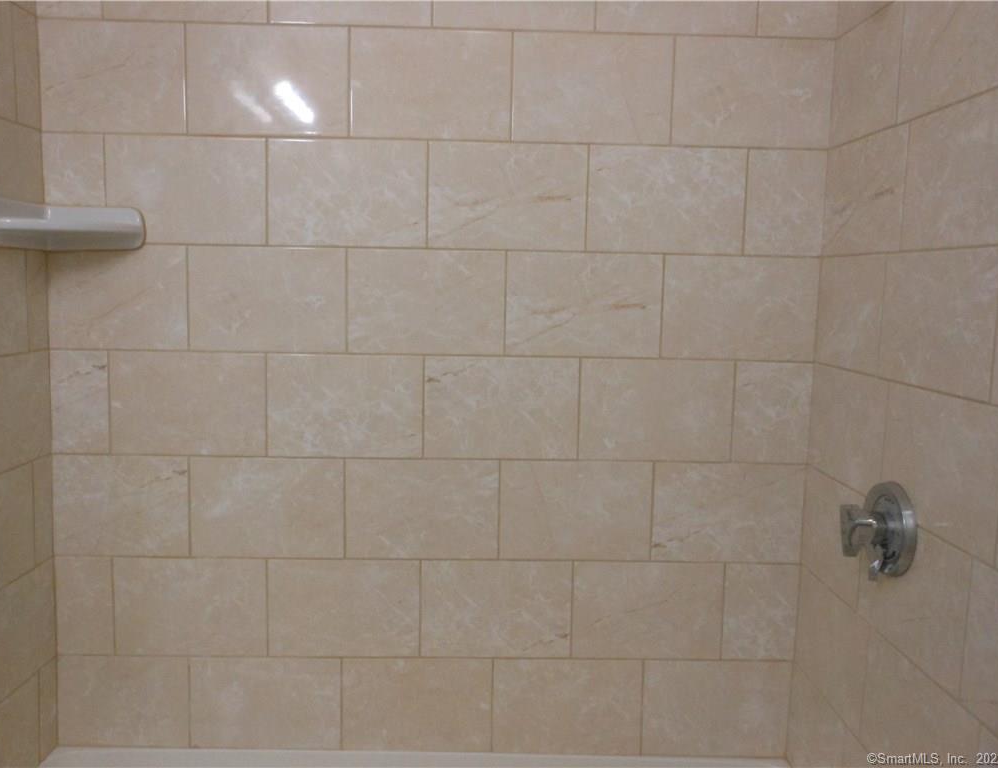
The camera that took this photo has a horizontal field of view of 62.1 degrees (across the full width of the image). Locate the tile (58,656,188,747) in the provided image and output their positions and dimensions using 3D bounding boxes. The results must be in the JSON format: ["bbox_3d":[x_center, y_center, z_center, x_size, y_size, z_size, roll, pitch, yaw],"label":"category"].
[{"bbox_3d":[-0.750,0.636,1.662,0.259,0.188,0.010,1,6,-2],"label":"tile"}]

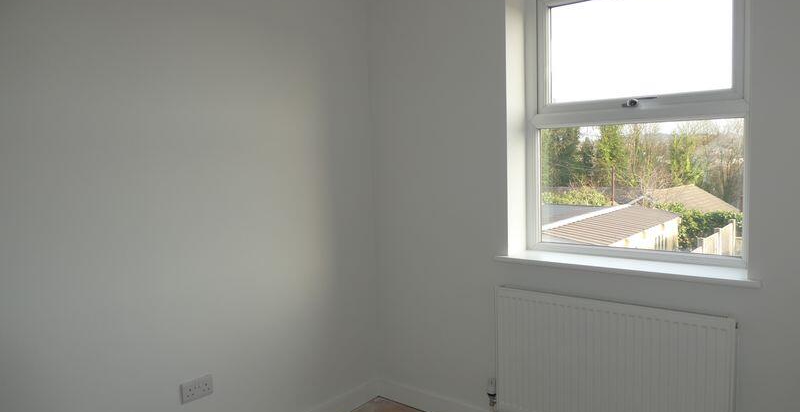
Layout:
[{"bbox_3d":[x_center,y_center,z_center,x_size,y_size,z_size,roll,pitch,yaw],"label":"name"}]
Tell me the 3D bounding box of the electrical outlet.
[{"bbox_3d":[-0.877,0.798,2.410,0.013,0.087,0.146,3,7,39],"label":"electrical outlet"}]

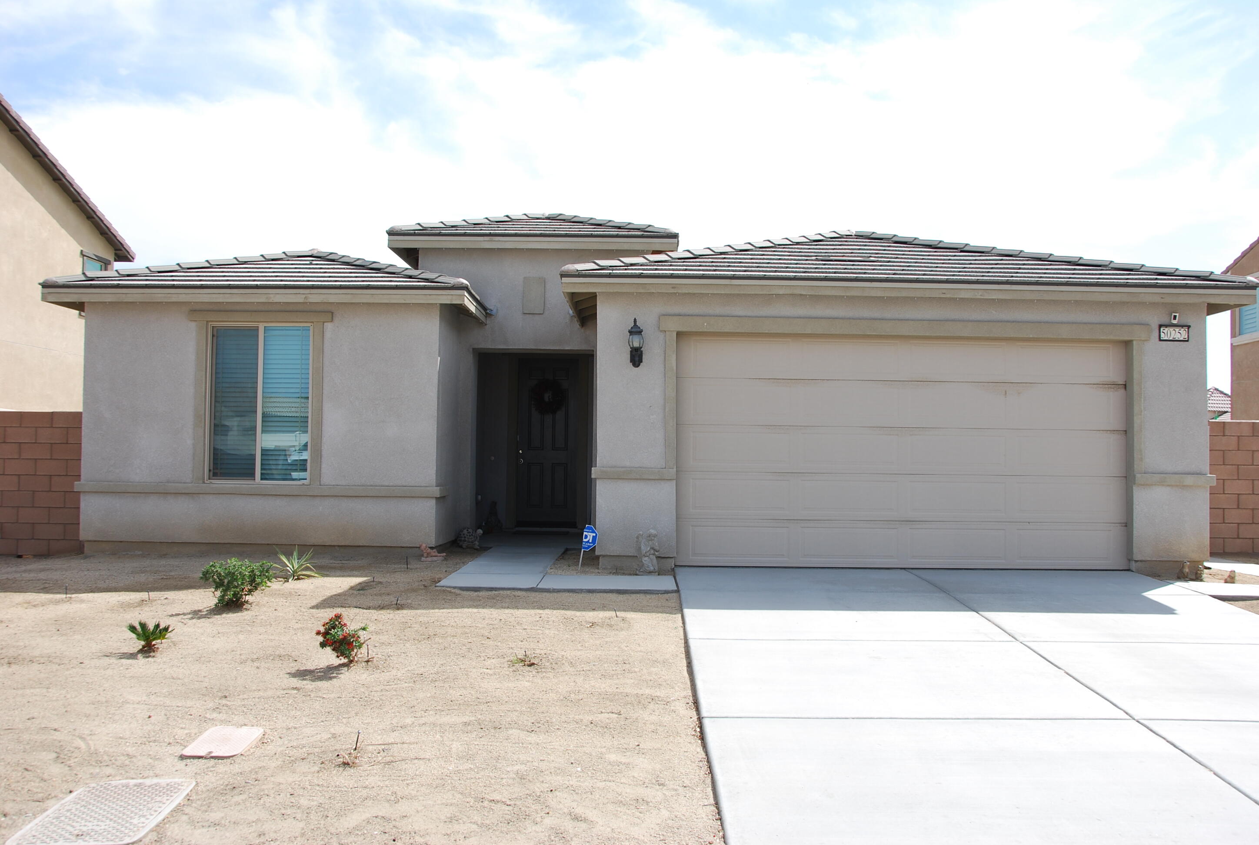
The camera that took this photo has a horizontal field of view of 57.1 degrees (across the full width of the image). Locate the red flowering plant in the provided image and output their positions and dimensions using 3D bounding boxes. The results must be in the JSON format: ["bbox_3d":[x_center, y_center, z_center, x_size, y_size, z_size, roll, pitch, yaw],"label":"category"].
[{"bbox_3d":[-1.872,1.407,7.550,0.340,0.320,0.310,1,-2,0],"label":"red flowering plant"}]

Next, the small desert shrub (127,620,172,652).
[{"bbox_3d":[-3.231,1.443,7.800,0.310,0.210,0.290,1,-2,0],"label":"small desert shrub"}]

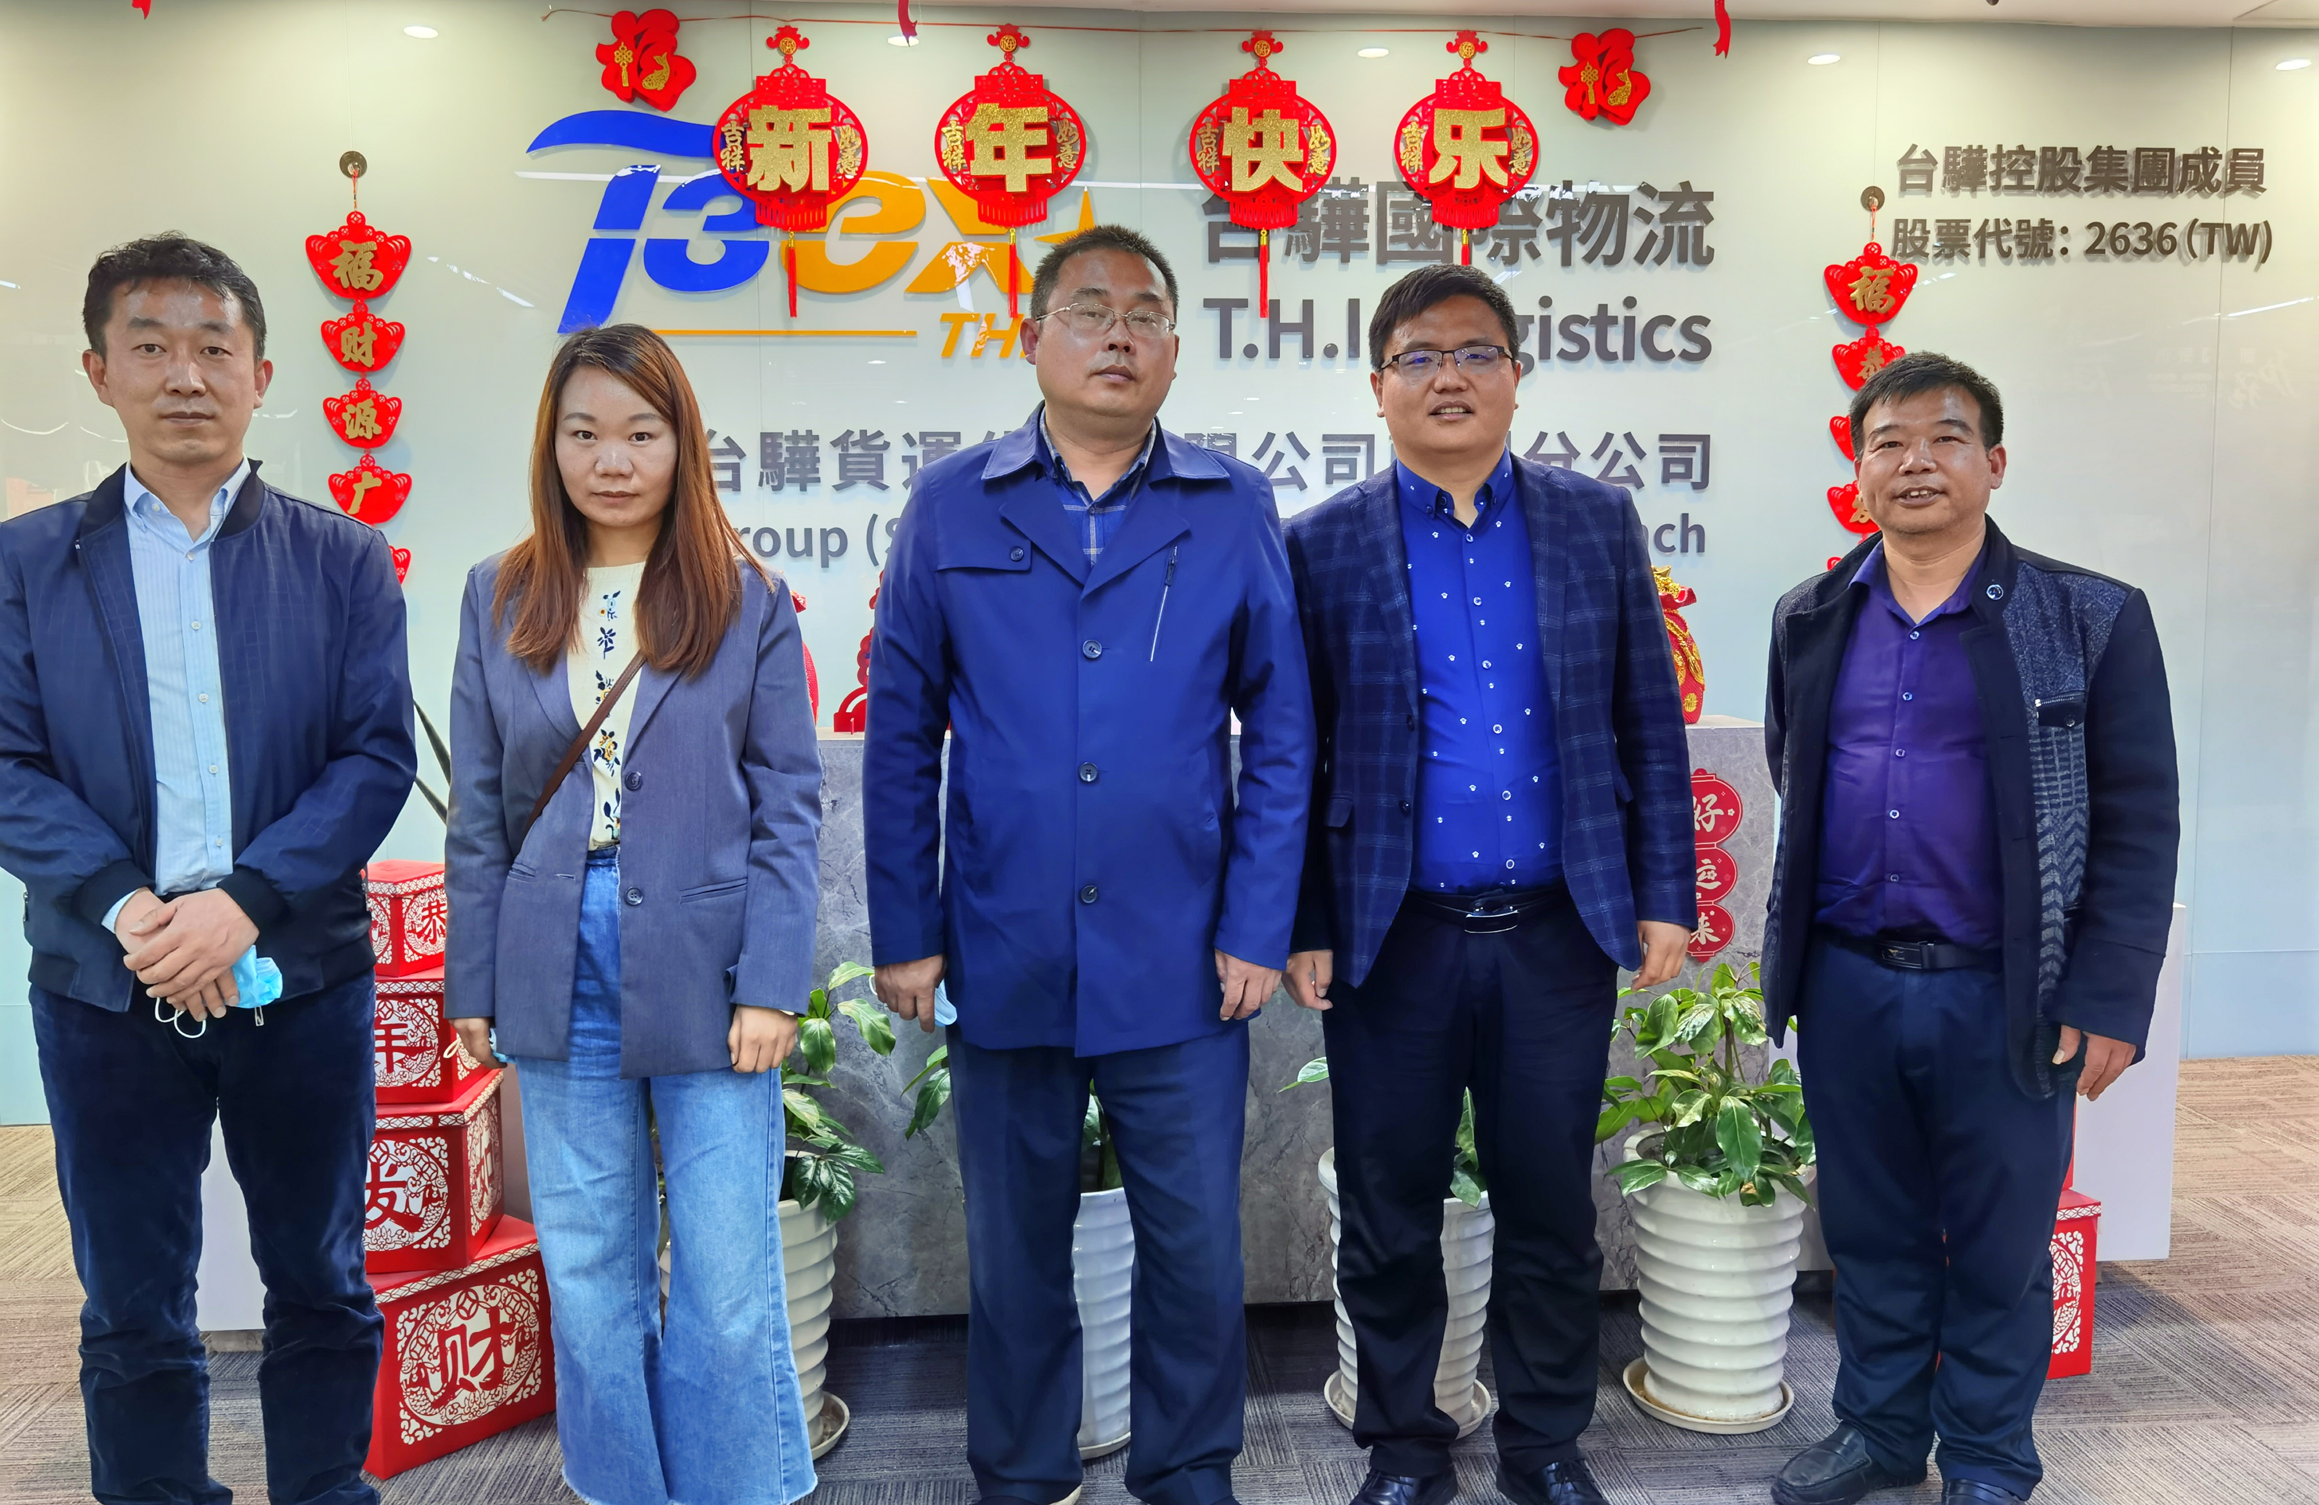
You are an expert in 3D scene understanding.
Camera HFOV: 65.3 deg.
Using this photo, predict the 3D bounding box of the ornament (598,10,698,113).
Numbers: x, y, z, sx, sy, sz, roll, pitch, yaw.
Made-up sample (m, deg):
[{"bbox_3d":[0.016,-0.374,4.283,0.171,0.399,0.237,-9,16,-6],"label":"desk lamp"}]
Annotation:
[{"bbox_3d":[-1.263,-1.698,4.449,0.243,0.256,0.025,-1,5,-5],"label":"ornament"}]

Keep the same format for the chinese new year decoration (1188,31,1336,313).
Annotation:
[{"bbox_3d":[0.257,-1.438,4.488,0.376,0.684,0.035,-1,5,-5],"label":"chinese new year decoration"}]

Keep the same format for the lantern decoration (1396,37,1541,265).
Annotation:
[{"bbox_3d":[0.765,-1.449,4.528,0.378,0.694,0.035,-1,5,-5],"label":"lantern decoration"}]

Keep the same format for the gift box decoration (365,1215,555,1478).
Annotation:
[{"bbox_3d":[-1.180,0.922,2.887,0.290,0.294,0.290,4,7,39],"label":"gift box decoration"}]

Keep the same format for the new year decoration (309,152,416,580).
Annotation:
[{"bbox_3d":[-1.930,-0.868,4.376,0.246,1.141,0.030,-1,5,-5],"label":"new year decoration"}]

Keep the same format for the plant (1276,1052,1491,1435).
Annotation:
[{"bbox_3d":[0.405,0.721,2.929,0.380,0.670,0.360,-1,5,-5],"label":"plant"}]

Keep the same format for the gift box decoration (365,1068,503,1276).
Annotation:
[{"bbox_3d":[-1.173,0.658,2.837,0.233,0.240,0.233,-1,5,-6],"label":"gift box decoration"}]

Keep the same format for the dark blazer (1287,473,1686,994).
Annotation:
[{"bbox_3d":[0.455,-0.045,2.538,0.565,0.740,0.300,0,6,9],"label":"dark blazer"}]

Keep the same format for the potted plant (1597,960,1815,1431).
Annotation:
[{"bbox_3d":[0.895,0.694,2.943,0.390,0.720,0.370,-1,5,-5],"label":"potted plant"}]

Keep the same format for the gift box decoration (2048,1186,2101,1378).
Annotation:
[{"bbox_3d":[1.387,0.891,3.126,0.295,0.292,0.295,-2,5,-16],"label":"gift box decoration"}]

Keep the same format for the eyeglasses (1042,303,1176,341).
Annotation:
[{"bbox_3d":[-0.066,-0.557,2.340,0.142,0.045,0.135,4,4,-15],"label":"eyeglasses"}]

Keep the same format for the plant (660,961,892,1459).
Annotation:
[{"bbox_3d":[-0.640,0.701,2.856,0.400,0.745,0.380,-1,5,-5],"label":"plant"}]

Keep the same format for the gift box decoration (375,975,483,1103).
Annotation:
[{"bbox_3d":[-1.210,0.440,2.907,0.206,0.195,0.206,-1,5,-3],"label":"gift box decoration"}]

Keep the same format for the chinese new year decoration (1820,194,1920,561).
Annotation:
[{"bbox_3d":[1.842,-0.879,4.679,0.257,1.105,0.030,-1,5,-5],"label":"chinese new year decoration"}]

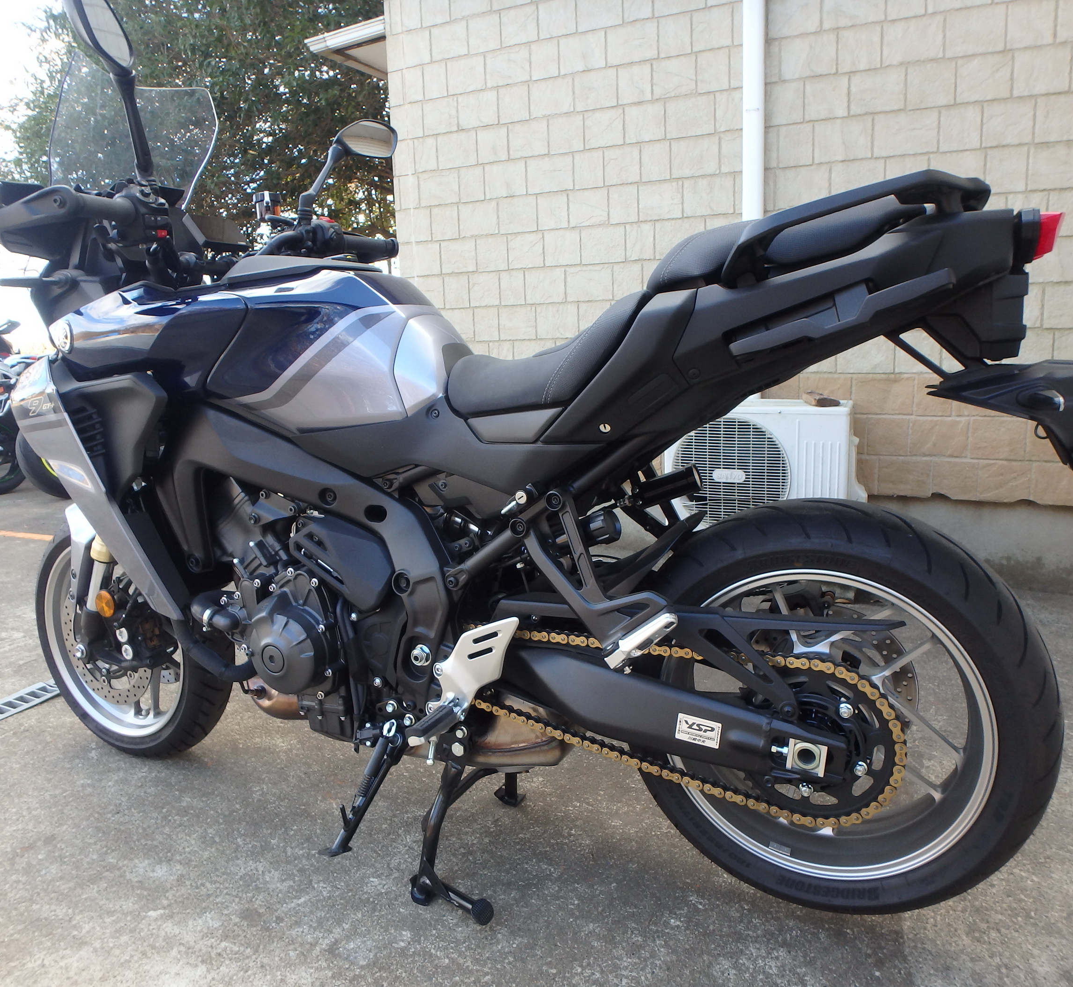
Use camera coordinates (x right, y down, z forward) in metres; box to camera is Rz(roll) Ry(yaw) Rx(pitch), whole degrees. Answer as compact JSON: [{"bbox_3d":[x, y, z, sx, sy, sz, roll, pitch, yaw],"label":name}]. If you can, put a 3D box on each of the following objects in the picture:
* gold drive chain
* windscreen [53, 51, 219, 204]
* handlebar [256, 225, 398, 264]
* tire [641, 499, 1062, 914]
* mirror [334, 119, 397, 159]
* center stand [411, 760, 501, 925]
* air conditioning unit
[{"bbox_3d":[0.144,0.332,1.236,0.780,0.250,0.028,3,11,24],"label":"gold drive chain"},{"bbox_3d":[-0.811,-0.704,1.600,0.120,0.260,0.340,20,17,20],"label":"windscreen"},{"bbox_3d":[-0.455,-0.542,1.774,0.130,0.085,0.330,5,12,34],"label":"handlebar"},{"bbox_3d":[0.435,0.325,1.224,0.630,0.630,0.180,3,11,24],"label":"tire"},{"bbox_3d":[-0.380,-0.792,1.784,0.055,0.095,0.175,5,12,32],"label":"mirror"},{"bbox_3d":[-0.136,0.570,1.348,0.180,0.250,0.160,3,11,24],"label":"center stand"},{"bbox_3d":[0.851,-0.048,2.991,0.680,0.550,0.270,3,11,23],"label":"air conditioning unit"}]

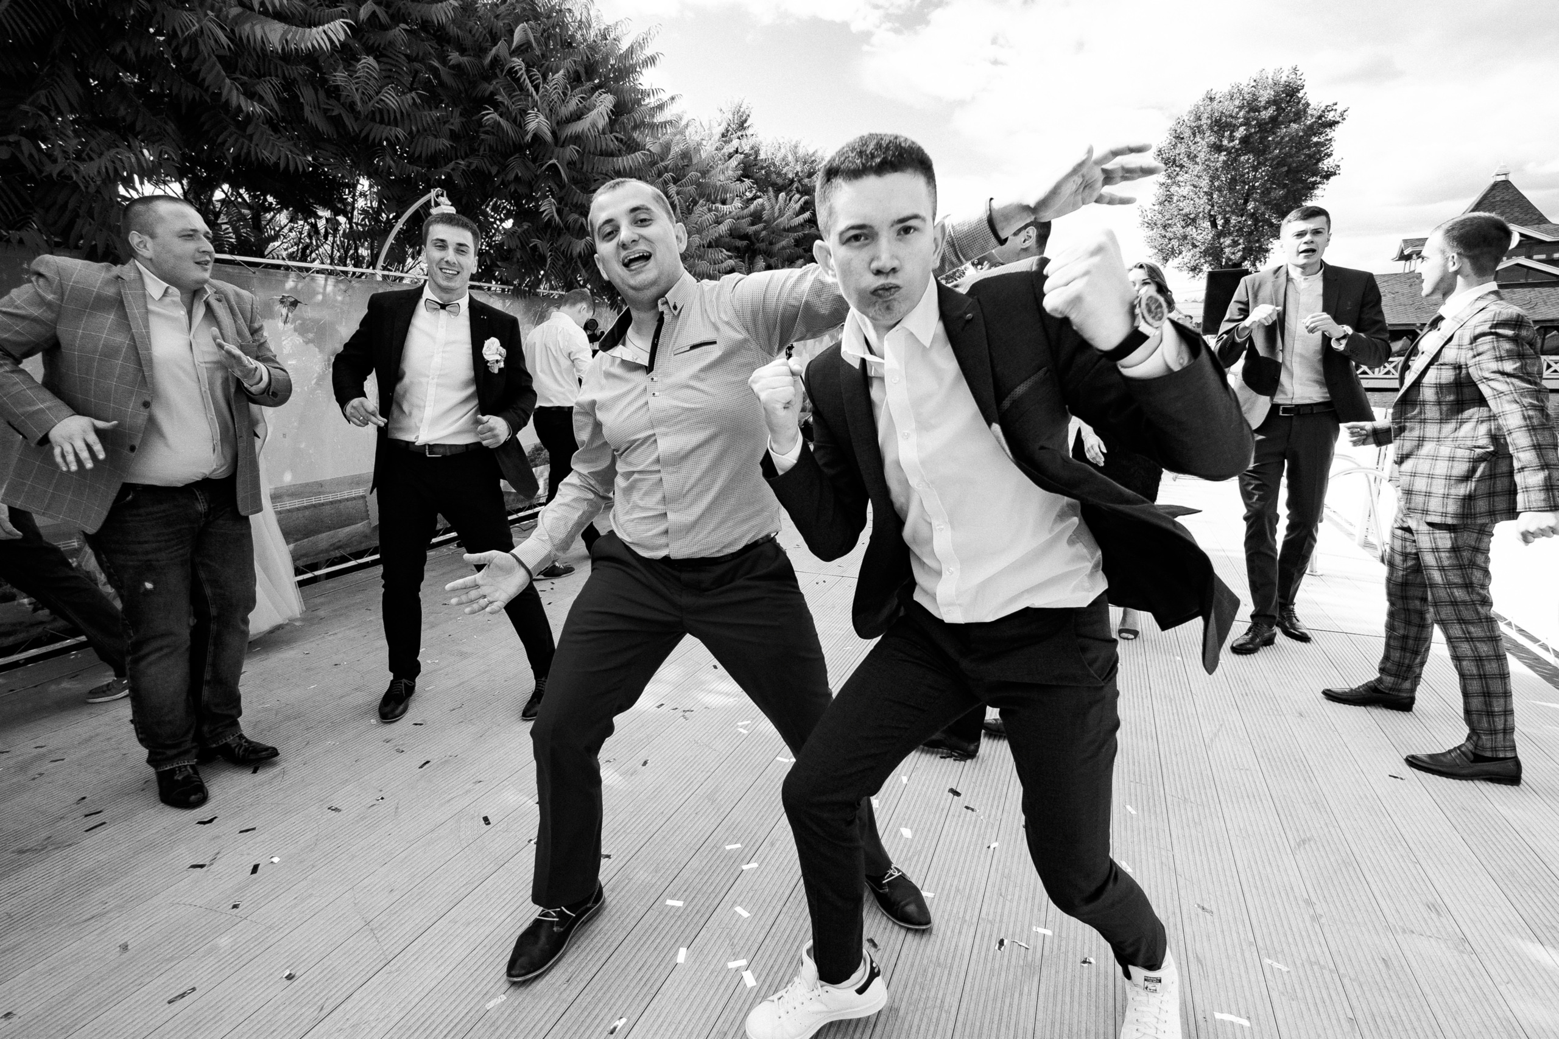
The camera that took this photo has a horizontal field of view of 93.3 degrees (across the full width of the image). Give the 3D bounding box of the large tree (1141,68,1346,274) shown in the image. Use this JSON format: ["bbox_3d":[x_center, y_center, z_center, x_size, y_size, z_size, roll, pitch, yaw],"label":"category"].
[{"bbox_3d":[17.745,-10.966,28.453,6.300,11.400,6.300,7,14,30],"label":"large tree"}]

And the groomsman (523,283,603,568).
[{"bbox_3d":[-1.246,-0.482,4.239,0.530,1.660,0.550,9,15,36],"label":"groomsman"}]

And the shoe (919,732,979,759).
[{"bbox_3d":[0.519,0.690,2.449,0.290,0.110,0.105,6,14,28],"label":"shoe"}]

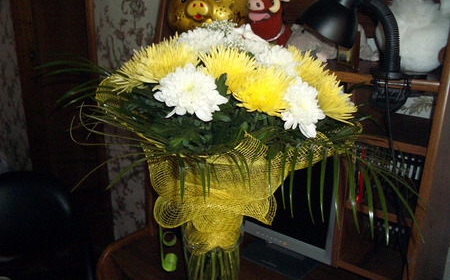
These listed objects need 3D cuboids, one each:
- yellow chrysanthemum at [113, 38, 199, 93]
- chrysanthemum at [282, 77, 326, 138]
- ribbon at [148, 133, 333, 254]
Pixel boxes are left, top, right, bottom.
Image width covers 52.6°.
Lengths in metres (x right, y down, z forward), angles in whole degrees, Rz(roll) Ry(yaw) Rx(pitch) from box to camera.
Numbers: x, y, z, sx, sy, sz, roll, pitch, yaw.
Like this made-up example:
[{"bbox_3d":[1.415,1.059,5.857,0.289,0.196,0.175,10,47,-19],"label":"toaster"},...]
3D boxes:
[{"bbox_3d":[-0.122,-0.129,0.800,0.150,0.085,0.150,-25,25,0],"label":"yellow chrysanthemum"},{"bbox_3d":[0.135,-0.055,0.775,0.102,0.055,0.102,45,39,0],"label":"chrysanthemum"},{"bbox_3d":[0.026,0.102,0.885,0.340,0.220,0.220,1,20,0],"label":"ribbon"}]

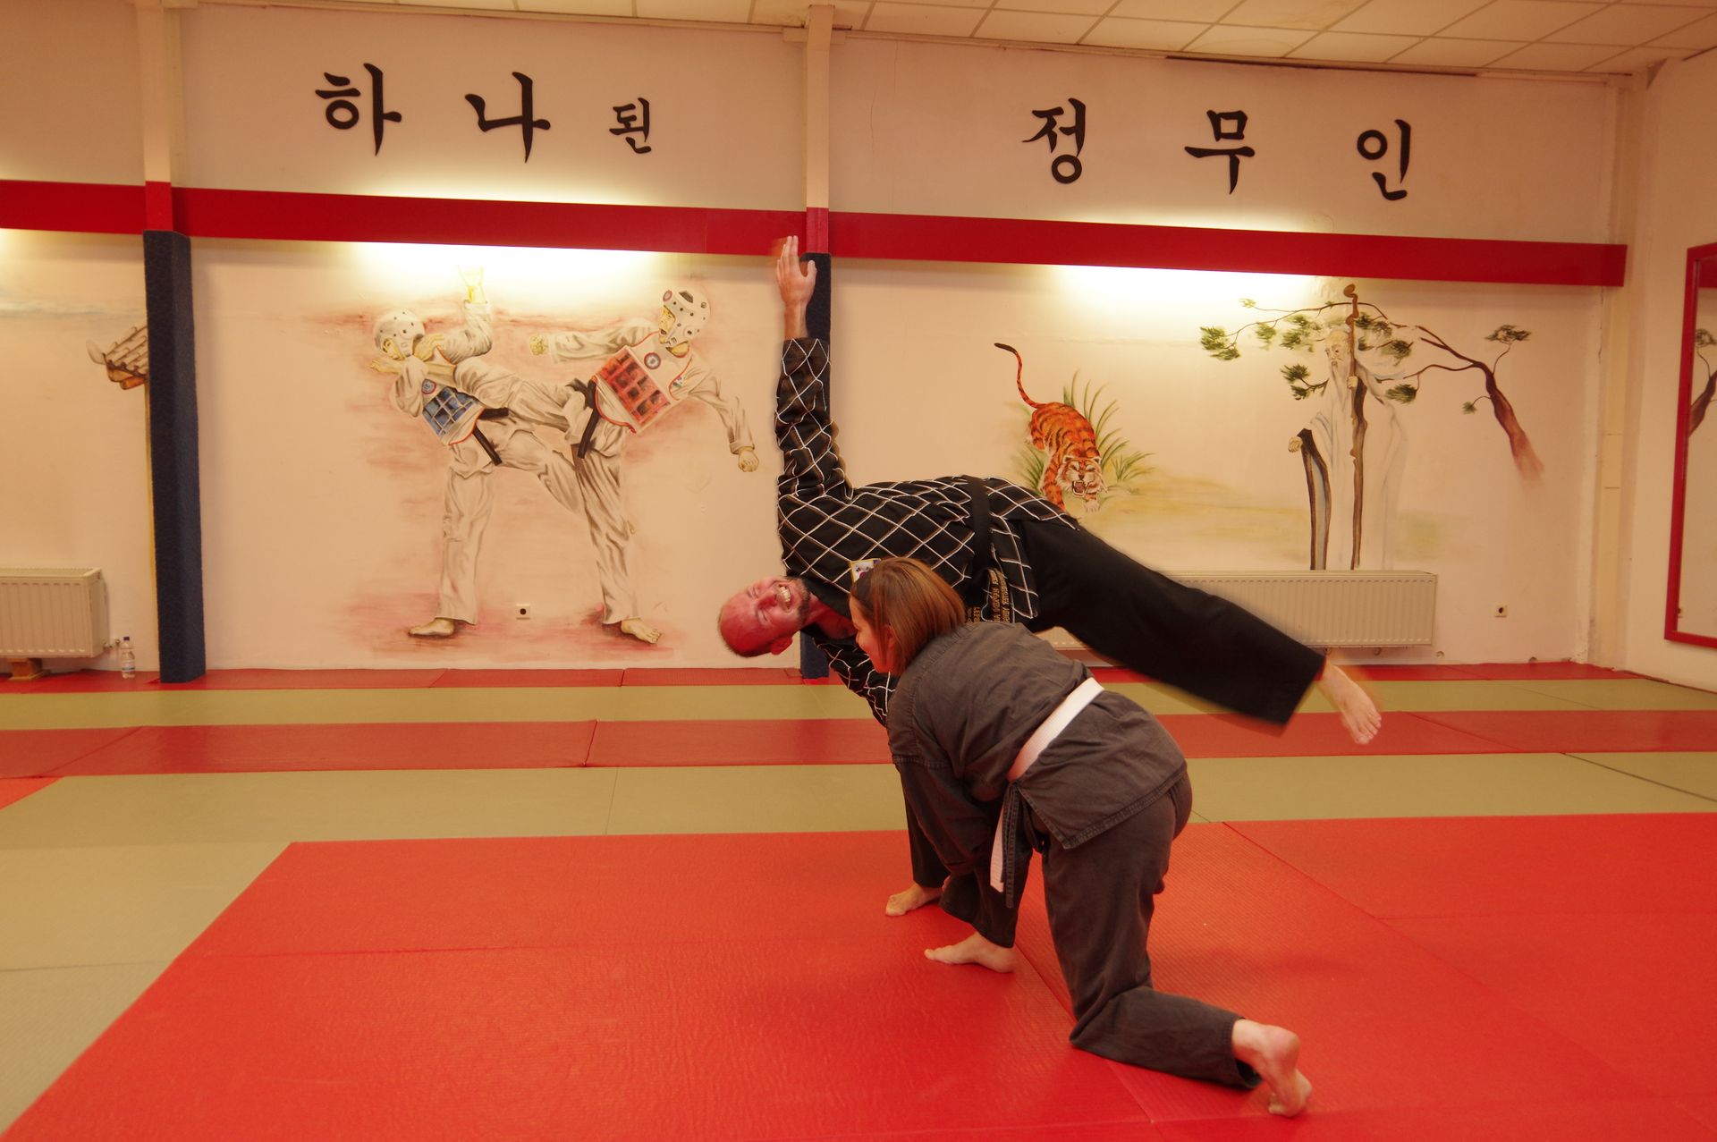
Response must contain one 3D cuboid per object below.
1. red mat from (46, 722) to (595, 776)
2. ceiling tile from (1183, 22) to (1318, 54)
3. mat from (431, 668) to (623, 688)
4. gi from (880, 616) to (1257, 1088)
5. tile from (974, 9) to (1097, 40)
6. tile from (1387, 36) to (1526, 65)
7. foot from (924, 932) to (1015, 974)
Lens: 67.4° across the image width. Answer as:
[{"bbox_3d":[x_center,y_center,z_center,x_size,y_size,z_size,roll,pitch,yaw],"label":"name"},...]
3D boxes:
[{"bbox_3d":[-2.146,0.755,5.444,2.000,0.035,1.000,0,4,-8],"label":"red mat"},{"bbox_3d":[2.304,-3.117,7.543,0.635,0.020,0.460,0,4,-8],"label":"ceiling tile"},{"bbox_3d":[-1.865,0.626,7.331,1.026,0.035,0.682,0,4,-8],"label":"mat"},{"bbox_3d":[0.499,0.535,2.809,0.870,0.850,0.550,3,5,29],"label":"gi"},{"bbox_3d":[1.015,-3.122,7.371,0.635,0.020,0.460,0,4,-8],"label":"tile"},{"bbox_3d":[3.592,-3.112,7.715,0.635,0.020,0.460,0,4,-8],"label":"tile"},{"bbox_3d":[0.279,0.892,3.100,0.230,0.090,0.090,3,5,27],"label":"foot"}]

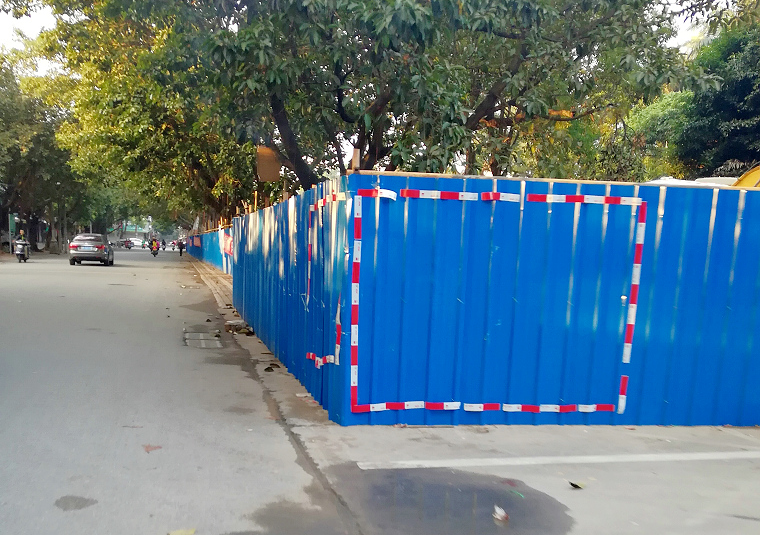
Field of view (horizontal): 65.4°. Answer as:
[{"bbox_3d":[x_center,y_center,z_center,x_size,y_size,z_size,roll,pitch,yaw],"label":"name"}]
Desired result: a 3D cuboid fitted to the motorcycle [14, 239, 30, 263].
[{"bbox_3d":[-17.414,-0.808,28.854,0.700,1.140,1.750,1,3,-19],"label":"motorcycle"}]

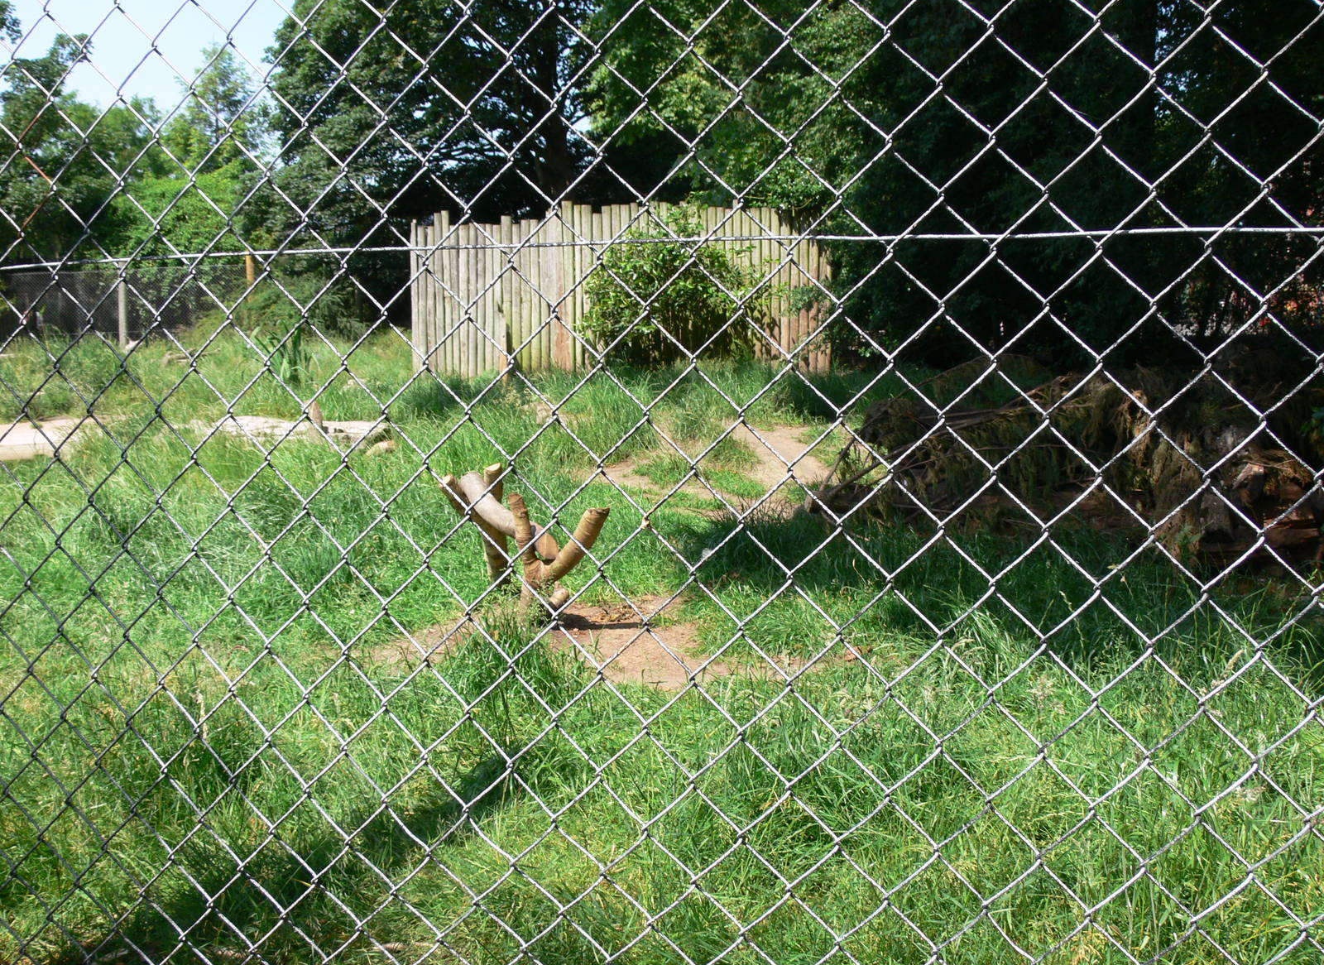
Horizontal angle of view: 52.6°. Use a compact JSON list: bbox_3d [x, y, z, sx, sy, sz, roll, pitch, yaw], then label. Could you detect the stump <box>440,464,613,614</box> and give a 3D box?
[{"bbox_3d":[-0.650,0.265,6.400,0.790,0.660,0.620,-1,8,-6],"label":"stump"}]

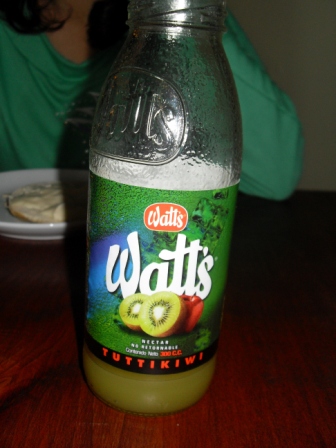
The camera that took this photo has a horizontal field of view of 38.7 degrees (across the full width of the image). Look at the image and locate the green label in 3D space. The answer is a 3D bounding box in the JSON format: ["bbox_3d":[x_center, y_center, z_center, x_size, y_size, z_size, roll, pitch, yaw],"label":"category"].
[{"bbox_3d":[-0.005,0.014,0.209,0.061,0.077,0.061,3,19,-4],"label":"green label"}]

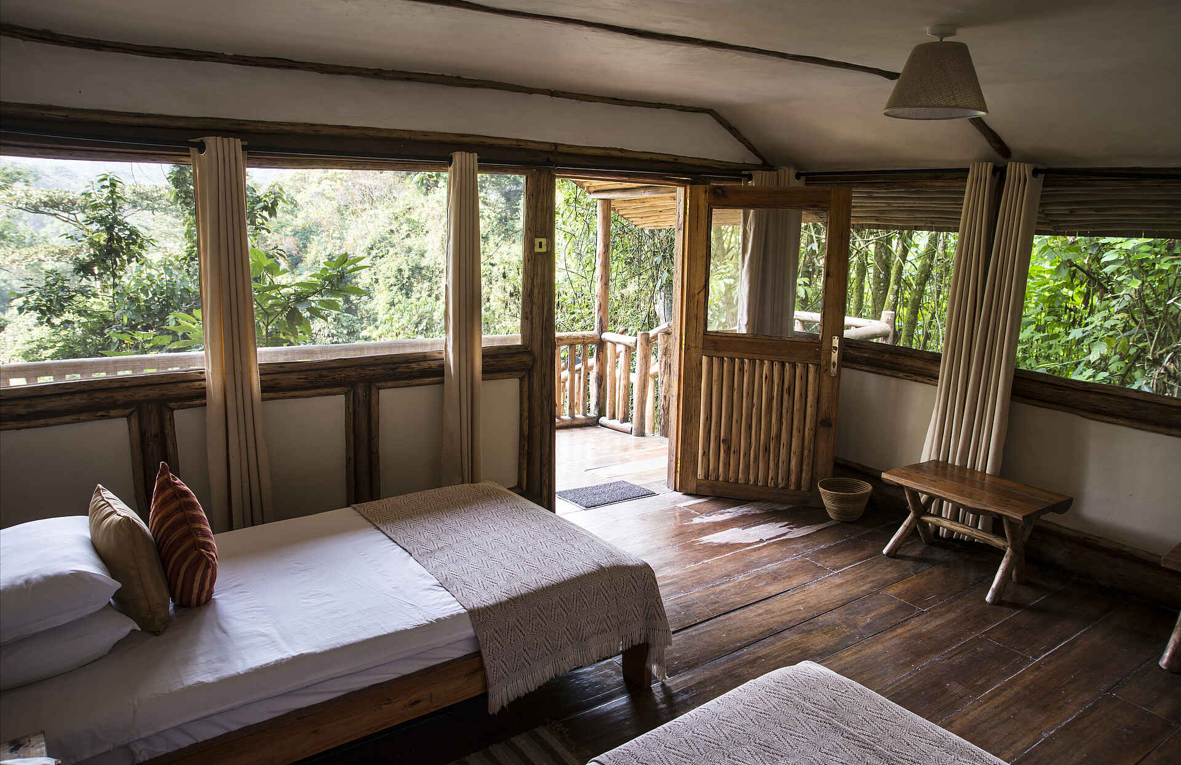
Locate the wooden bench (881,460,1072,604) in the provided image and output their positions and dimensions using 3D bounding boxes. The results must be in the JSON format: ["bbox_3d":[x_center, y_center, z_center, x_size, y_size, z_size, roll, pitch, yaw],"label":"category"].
[{"bbox_3d":[1.959,0.759,4.115,0.490,0.470,0.735,-7,14,-33],"label":"wooden bench"}]

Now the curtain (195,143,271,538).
[{"bbox_3d":[-1.559,-0.035,3.444,0.220,2.005,0.120,-7,14,-33],"label":"curtain"}]

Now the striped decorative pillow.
[{"bbox_3d":[-1.391,0.519,2.671,0.160,0.380,0.380,-13,18,-32],"label":"striped decorative pillow"}]

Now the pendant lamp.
[{"bbox_3d":[1.123,-1.012,2.562,0.310,0.270,0.310,-7,14,-33],"label":"pendant lamp"}]

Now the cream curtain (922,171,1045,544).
[{"bbox_3d":[2.095,-0.111,4.232,0.150,2.050,0.430,-7,14,-33],"label":"cream curtain"}]

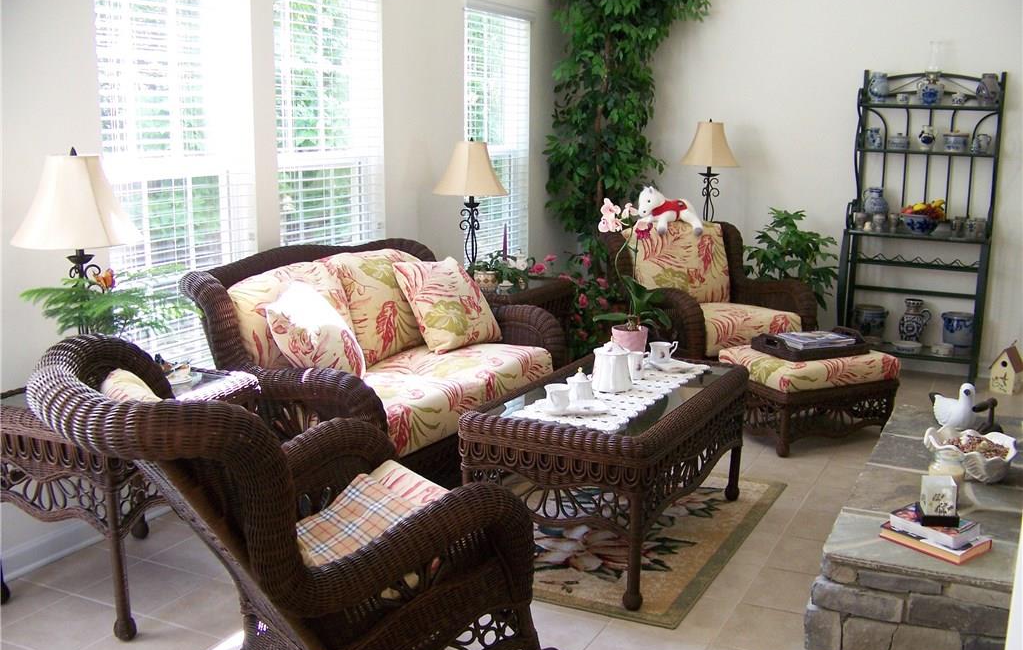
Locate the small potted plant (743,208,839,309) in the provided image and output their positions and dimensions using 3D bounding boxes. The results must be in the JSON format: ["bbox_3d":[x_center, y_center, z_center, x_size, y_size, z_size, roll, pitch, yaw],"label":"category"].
[{"bbox_3d":[1.655,-0.218,6.231,0.500,0.940,0.480,6,12,26],"label":"small potted plant"}]

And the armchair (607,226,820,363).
[{"bbox_3d":[1.125,-0.090,5.908,0.880,0.920,0.880,-5,12,-26],"label":"armchair"}]

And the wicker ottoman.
[{"bbox_3d":[1.425,0.325,4.989,0.694,0.406,0.511,-5,12,-25],"label":"wicker ottoman"}]

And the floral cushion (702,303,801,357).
[{"bbox_3d":[1.173,-0.008,5.824,0.640,0.150,0.600,-5,12,-26],"label":"floral cushion"}]

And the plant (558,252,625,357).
[{"bbox_3d":[0.475,0.010,5.616,0.390,0.800,0.370,6,12,26],"label":"plant"}]

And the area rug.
[{"bbox_3d":[0.337,0.735,3.957,1.091,0.010,1.472,6,12,26],"label":"area rug"}]

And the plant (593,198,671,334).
[{"bbox_3d":[0.485,-0.186,4.127,0.270,0.600,0.220,6,12,26],"label":"plant"}]

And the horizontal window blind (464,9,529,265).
[{"bbox_3d":[-0.074,-1.005,6.091,0.060,1.606,0.803,6,12,27],"label":"horizontal window blind"}]

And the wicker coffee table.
[{"bbox_3d":[0.384,0.488,3.790,0.666,0.558,1.204,6,12,26],"label":"wicker coffee table"}]

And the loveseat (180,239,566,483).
[{"bbox_3d":[-0.419,0.182,4.261,0.920,0.934,1.679,6,12,27],"label":"loveseat"}]

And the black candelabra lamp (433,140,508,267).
[{"bbox_3d":[-0.203,-0.582,5.374,0.385,0.760,0.385,0,11,-2],"label":"black candelabra lamp"}]

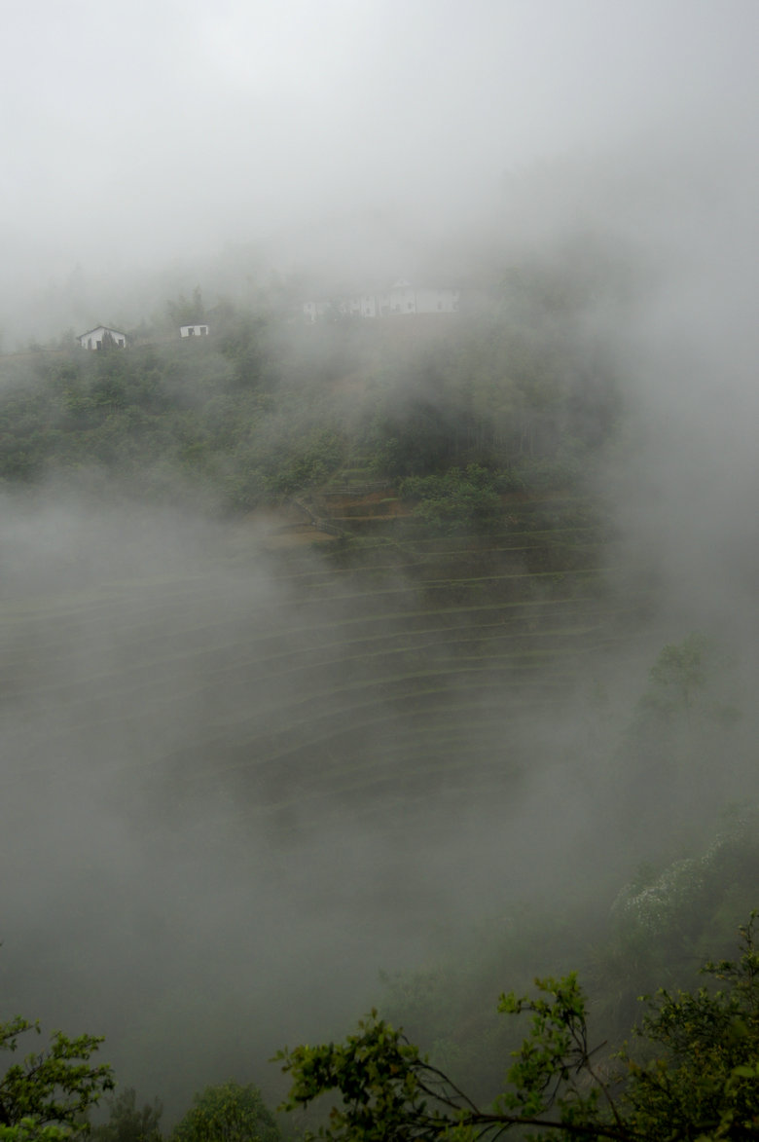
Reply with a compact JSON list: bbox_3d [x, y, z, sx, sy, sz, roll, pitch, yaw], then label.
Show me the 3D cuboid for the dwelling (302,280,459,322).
[{"bbox_3d":[0.240,-66.560,352.000,37.000,9.700,9.000,1,8,14],"label":"dwelling"}]

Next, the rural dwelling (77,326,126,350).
[{"bbox_3d":[-59.810,-50.390,308.000,10.000,5.000,8.500,-2,8,-7],"label":"rural dwelling"}]

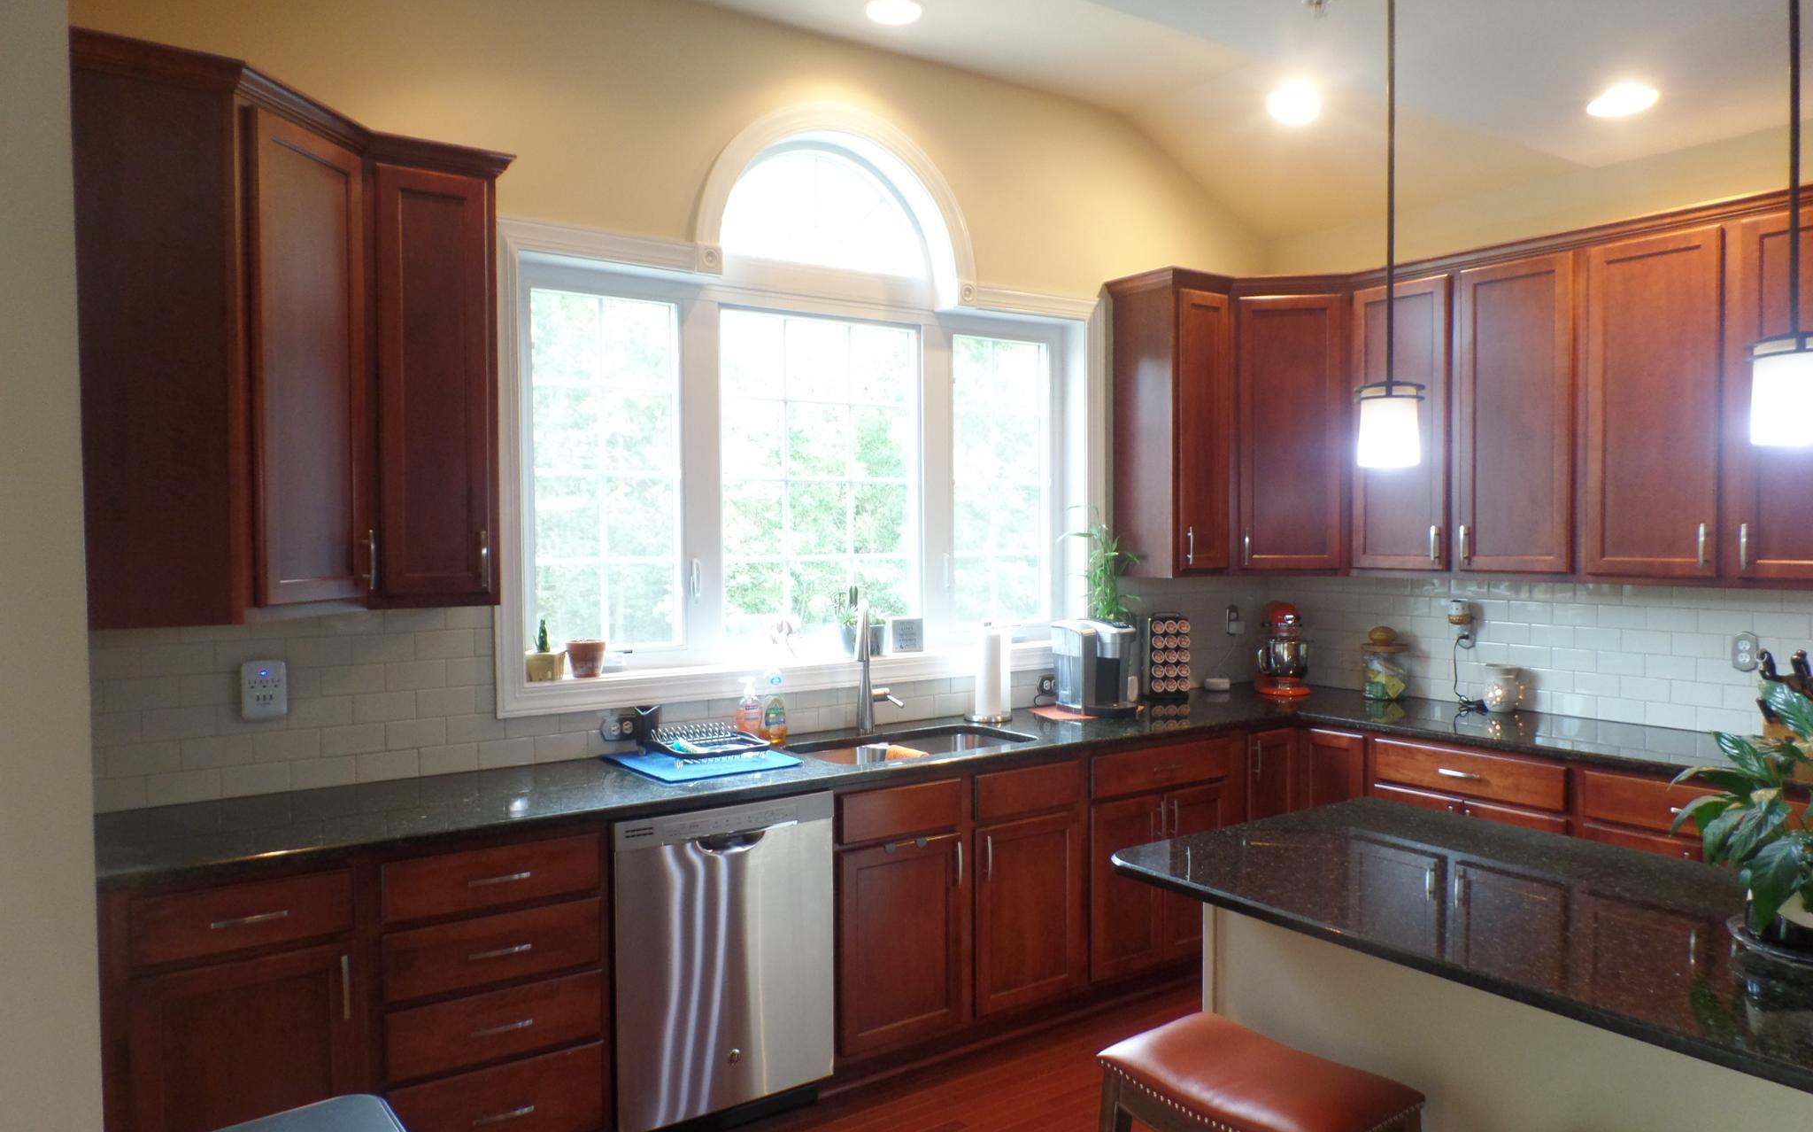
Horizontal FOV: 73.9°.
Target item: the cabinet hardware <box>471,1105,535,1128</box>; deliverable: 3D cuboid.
[{"bbox_3d":[-0.916,1.240,2.730,0.142,0.014,0.032,-1,2,-34],"label":"cabinet hardware"}]

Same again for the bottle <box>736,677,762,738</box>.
[{"bbox_3d":[-0.477,0.436,3.637,0.076,0.198,0.052,-1,2,-16],"label":"bottle"}]

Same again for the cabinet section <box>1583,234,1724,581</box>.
[{"bbox_3d":[2.368,-0.485,3.710,0.310,1.035,0.392,-1,2,-34],"label":"cabinet section"}]

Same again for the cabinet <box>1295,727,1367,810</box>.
[{"bbox_3d":[1.637,0.926,4.279,0.420,0.720,0.300,-1,2,-34],"label":"cabinet"}]

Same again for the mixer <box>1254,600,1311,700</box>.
[{"bbox_3d":[1.500,0.320,4.840,0.220,0.360,0.330,0,2,9],"label":"mixer"}]

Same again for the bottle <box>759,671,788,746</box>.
[{"bbox_3d":[-0.399,0.428,3.667,0.075,0.232,0.055,-1,2,-14],"label":"bottle"}]

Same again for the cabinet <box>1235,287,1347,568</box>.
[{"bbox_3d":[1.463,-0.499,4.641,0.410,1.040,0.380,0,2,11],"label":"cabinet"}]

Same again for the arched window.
[{"bbox_3d":[-0.263,-1.202,4.007,0.830,0.410,0.070,-1,2,-34],"label":"arched window"}]

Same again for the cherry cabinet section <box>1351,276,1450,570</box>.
[{"bbox_3d":[1.898,-0.500,4.418,0.310,1.035,0.399,-1,2,-34],"label":"cherry cabinet section"}]

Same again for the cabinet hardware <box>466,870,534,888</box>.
[{"bbox_3d":[-0.903,0.693,2.675,0.139,0.013,0.034,-1,2,-35],"label":"cabinet hardware"}]

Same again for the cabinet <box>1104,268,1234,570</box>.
[{"bbox_3d":[1.001,-0.509,4.520,0.315,1.096,0.332,-1,2,-35],"label":"cabinet"}]

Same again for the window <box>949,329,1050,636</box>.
[{"bbox_3d":[0.359,-0.304,4.446,0.490,1.080,0.070,-1,2,-34],"label":"window"}]

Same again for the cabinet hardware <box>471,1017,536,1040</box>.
[{"bbox_3d":[-0.901,1.027,2.684,0.140,0.013,0.034,-1,2,-35],"label":"cabinet hardware"}]

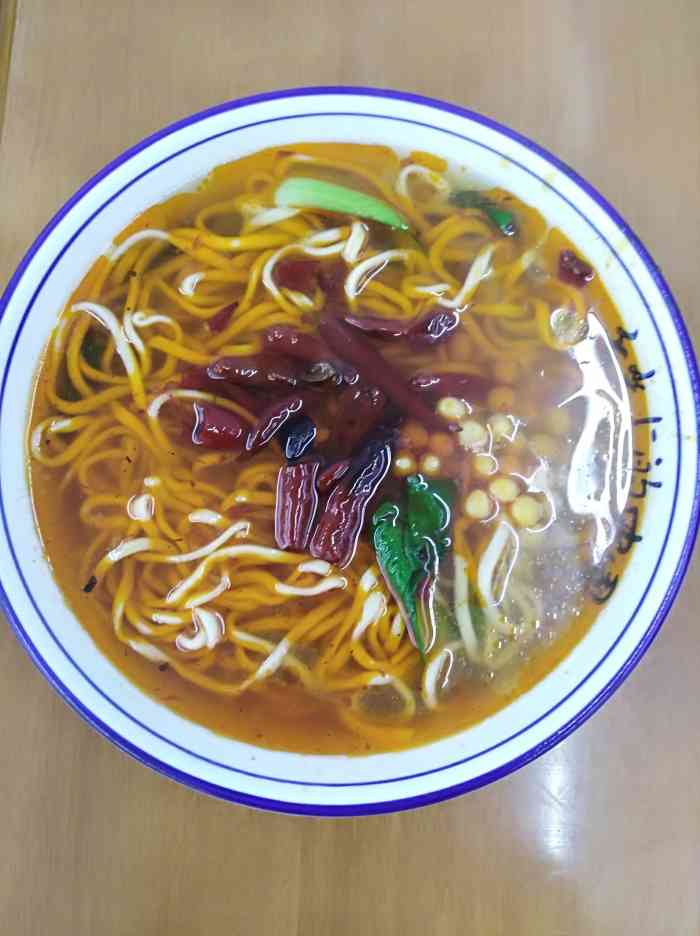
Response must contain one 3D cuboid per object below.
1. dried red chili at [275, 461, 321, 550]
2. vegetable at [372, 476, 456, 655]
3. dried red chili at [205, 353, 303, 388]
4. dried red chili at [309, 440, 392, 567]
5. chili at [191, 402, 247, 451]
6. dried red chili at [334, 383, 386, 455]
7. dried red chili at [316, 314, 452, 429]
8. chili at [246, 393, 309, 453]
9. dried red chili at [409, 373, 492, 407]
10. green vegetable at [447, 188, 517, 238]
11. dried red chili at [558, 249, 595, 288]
[{"bbox_3d":[-0.018,0.012,0.233,0.013,0.010,0.029,4,82,2],"label":"dried red chili"},{"bbox_3d":[0.021,0.032,0.230,0.027,0.010,0.057,0,82,1],"label":"vegetable"},{"bbox_3d":[-0.032,-0.034,0.240,0.033,0.011,0.011,8,83,2],"label":"dried red chili"},{"bbox_3d":[0.002,0.010,0.233,0.015,0.011,0.045,26,84,4],"label":"dried red chili"},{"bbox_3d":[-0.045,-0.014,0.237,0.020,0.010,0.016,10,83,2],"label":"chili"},{"bbox_3d":[0.002,-0.017,0.237,0.015,0.011,0.025,24,83,4],"label":"dried red chili"},{"bbox_3d":[0.011,-0.033,0.242,0.057,0.012,0.010,42,85,6],"label":"dried red chili"},{"bbox_3d":[-0.026,-0.016,0.237,0.009,0.010,0.026,43,85,6],"label":"chili"},{"bbox_3d":[0.035,-0.028,0.240,0.028,0.010,0.010,5,82,2],"label":"dried red chili"},{"bbox_3d":[0.048,-0.091,0.247,0.028,0.007,0.012,35,84,5],"label":"green vegetable"},{"bbox_3d":[0.076,-0.068,0.242,0.015,0.009,0.010,44,85,6],"label":"dried red chili"}]

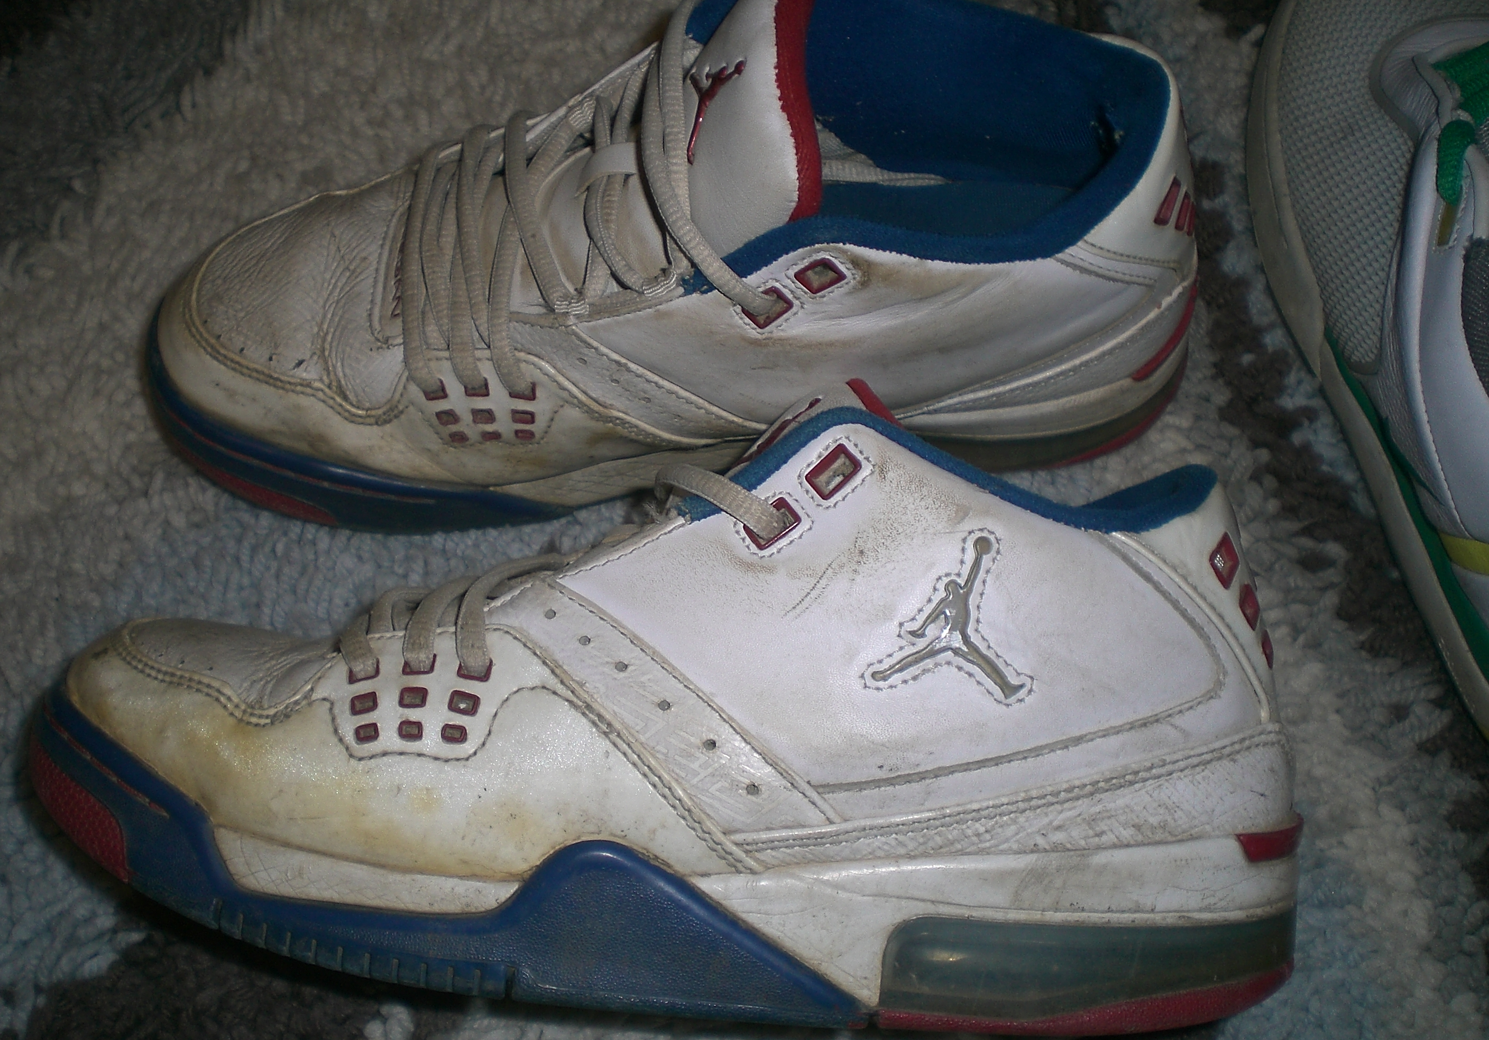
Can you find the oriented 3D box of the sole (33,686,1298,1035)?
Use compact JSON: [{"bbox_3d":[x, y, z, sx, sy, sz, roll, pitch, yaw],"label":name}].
[{"bbox_3d":[-0.025,0.076,0.408,0.308,0.107,0.065,1,89,10],"label":"sole"}]

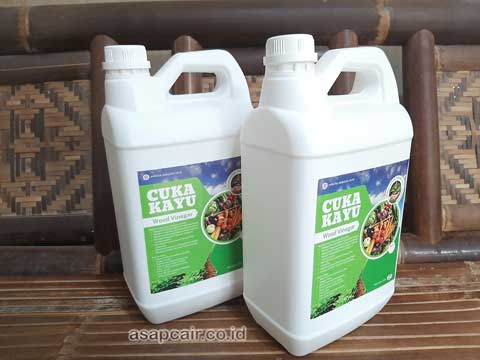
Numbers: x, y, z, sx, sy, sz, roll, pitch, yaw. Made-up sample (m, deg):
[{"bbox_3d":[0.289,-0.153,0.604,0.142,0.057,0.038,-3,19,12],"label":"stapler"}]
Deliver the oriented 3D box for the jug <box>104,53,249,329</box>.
[{"bbox_3d":[-0.069,0.000,0.467,0.170,0.320,0.116,-12,21,-28],"label":"jug"}]

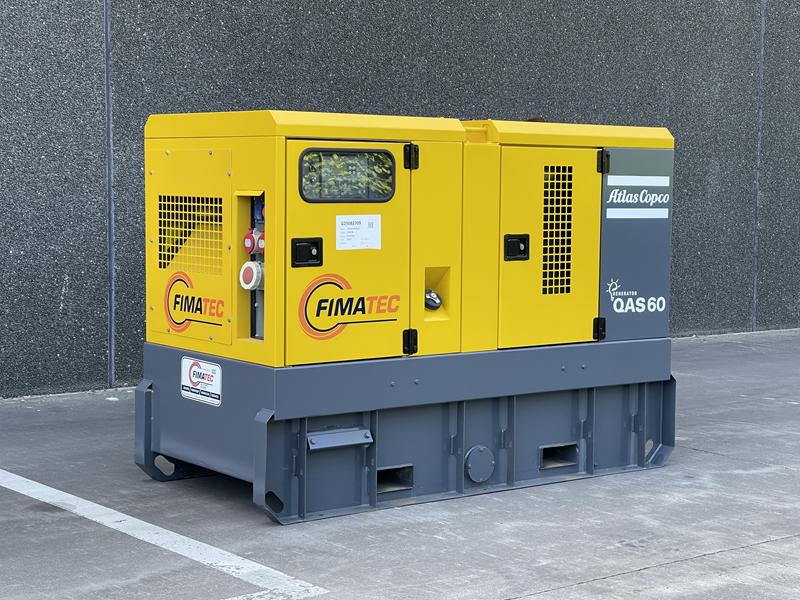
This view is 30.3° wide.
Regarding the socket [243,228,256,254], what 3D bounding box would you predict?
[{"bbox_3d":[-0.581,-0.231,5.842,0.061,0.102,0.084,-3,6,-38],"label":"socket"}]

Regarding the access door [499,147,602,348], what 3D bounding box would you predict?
[{"bbox_3d":[0.666,-0.238,6.561,0.618,0.883,0.049,-3,6,-38],"label":"access door"}]

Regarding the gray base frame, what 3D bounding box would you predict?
[{"bbox_3d":[0.080,0.493,6.826,2.328,0.615,1.069,-3,6,-38],"label":"gray base frame"}]

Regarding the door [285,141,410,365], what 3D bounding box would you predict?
[{"bbox_3d":[-0.207,-0.196,5.889,0.610,0.881,0.049,-3,6,-38],"label":"door"}]

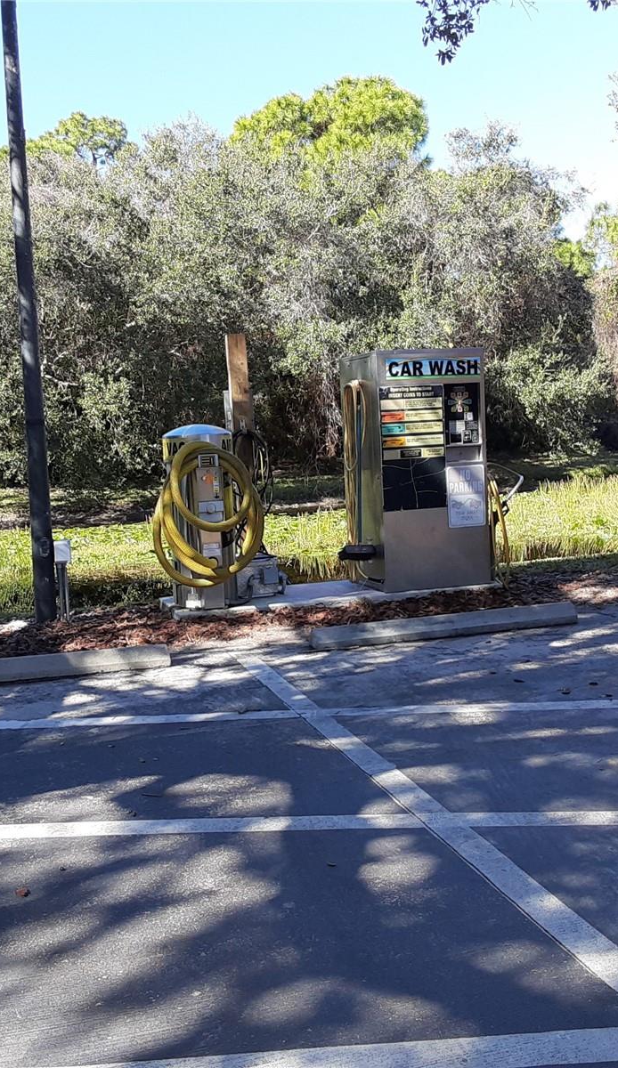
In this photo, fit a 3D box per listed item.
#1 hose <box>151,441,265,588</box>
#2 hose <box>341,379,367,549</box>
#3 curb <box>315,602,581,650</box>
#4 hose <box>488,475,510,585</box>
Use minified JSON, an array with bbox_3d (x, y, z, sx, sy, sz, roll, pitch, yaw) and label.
[{"bbox_3d":[-0.707,-0.137,7.800,0.710,0.950,0.300,-5,7,-16],"label":"hose"},{"bbox_3d":[0.354,-0.551,8.738,0.150,1.300,0.270,-5,7,-16],"label":"hose"},{"bbox_3d":[0.901,0.600,7.244,1.865,0.110,0.150,-4,7,-19],"label":"curb"},{"bbox_3d":[1.478,-0.018,8.810,0.160,0.860,0.270,-5,7,-16],"label":"hose"}]

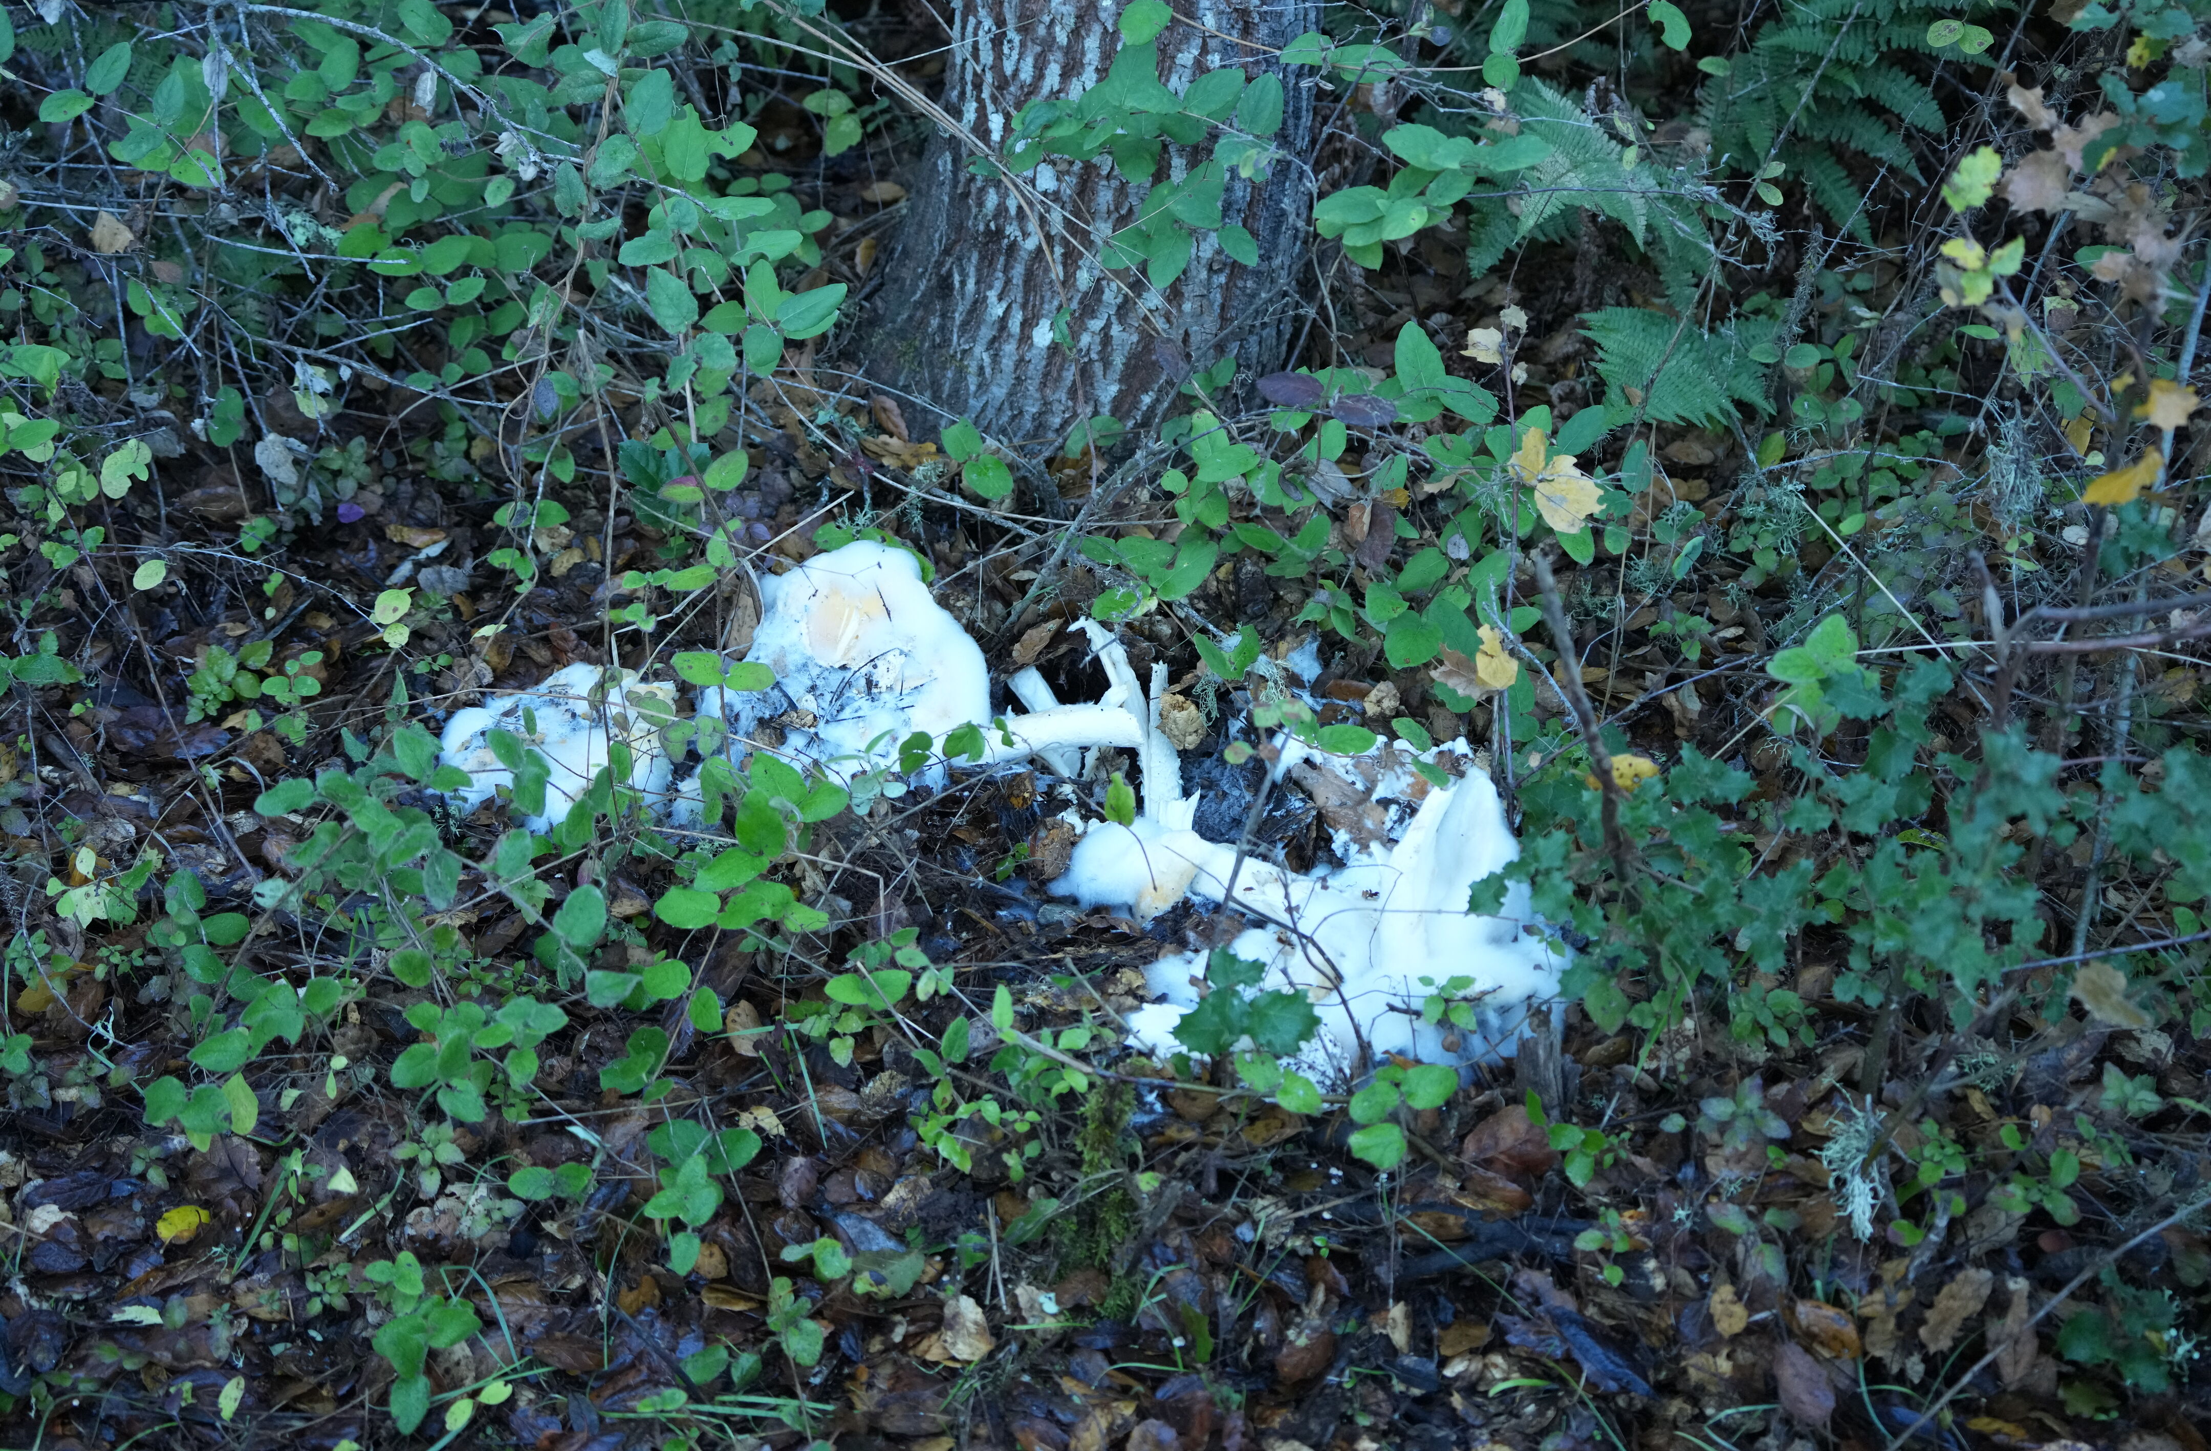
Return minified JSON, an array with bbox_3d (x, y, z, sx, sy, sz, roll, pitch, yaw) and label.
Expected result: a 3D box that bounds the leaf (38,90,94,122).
[{"bbox_3d":[-0.832,-0.496,3.000,0.045,0.010,0.032,-23,60,-15],"label":"leaf"}]

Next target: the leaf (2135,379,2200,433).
[{"bbox_3d":[0.723,-0.218,2.550,0.043,0.018,0.040,-7,65,9],"label":"leaf"}]

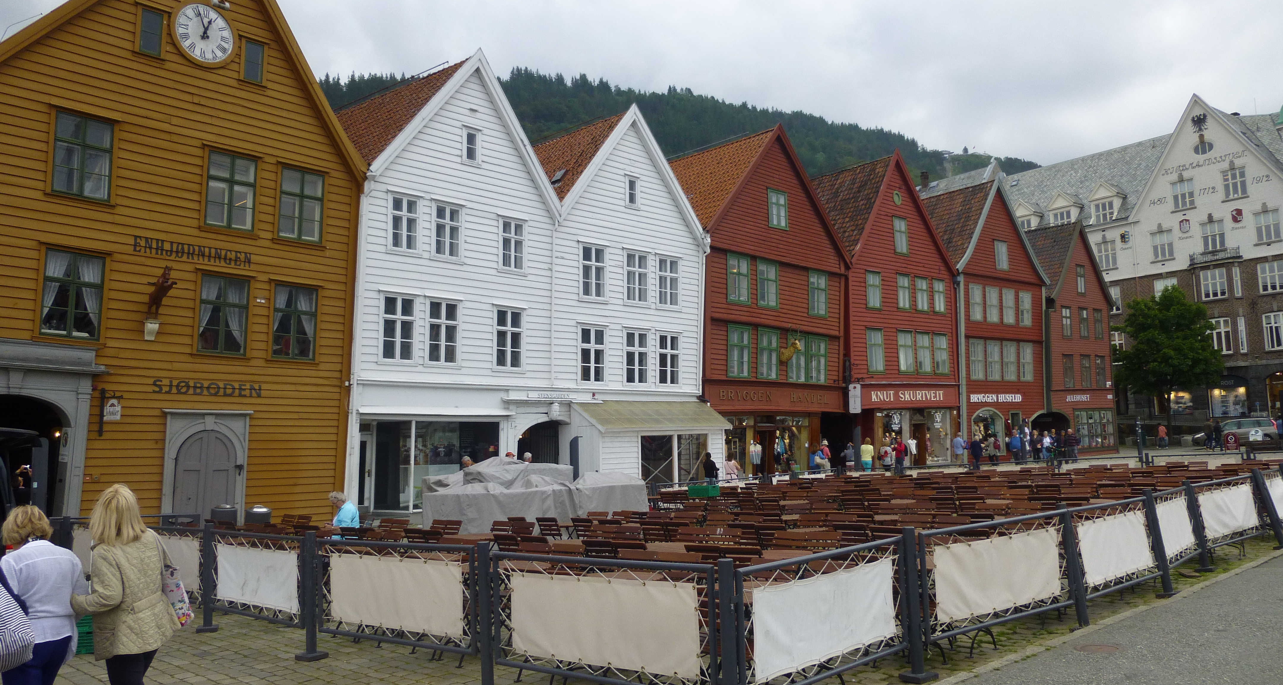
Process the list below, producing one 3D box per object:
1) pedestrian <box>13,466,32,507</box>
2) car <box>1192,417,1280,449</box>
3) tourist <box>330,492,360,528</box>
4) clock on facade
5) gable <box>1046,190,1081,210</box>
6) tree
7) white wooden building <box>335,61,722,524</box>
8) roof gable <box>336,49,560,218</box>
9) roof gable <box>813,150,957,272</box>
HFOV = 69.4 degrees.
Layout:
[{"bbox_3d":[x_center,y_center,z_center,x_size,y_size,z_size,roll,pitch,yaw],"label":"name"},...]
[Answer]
[{"bbox_3d":[-14.028,3.624,21.000,0.550,1.670,0.400,3,-8,-33],"label":"pedestrian"},{"bbox_3d":[34.028,5.237,53.000,4.350,1.600,1.770,-4,-7,22],"label":"car"},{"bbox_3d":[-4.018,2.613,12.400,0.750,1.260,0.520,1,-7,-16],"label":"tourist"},{"bbox_3d":[-10.888,-7.726,23.103,0.150,1.500,1.500,-7,-9,42],"label":"clock on facade"},{"bbox_3d":[33.449,-11.135,72.945,1.800,1.398,2.135,3,-8,-36],"label":"gable"},{"bbox_3d":[34.050,1.552,60.600,7.500,10.550,7.500,-6,-8,33],"label":"tree"},{"bbox_3d":[-7.005,-1.456,35.095,12.000,14.250,15.000,-8,-9,44],"label":"white wooden building"},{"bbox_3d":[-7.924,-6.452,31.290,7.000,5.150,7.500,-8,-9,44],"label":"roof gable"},{"bbox_3d":[11.086,-6.289,49.154,8.700,6.200,6.500,4,-8,-38],"label":"roof gable"}]

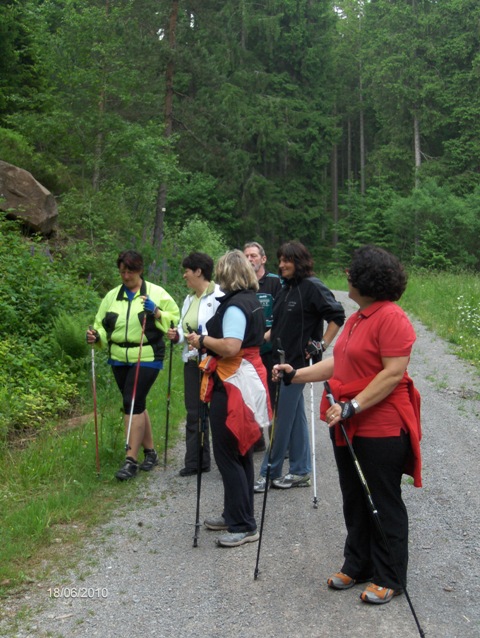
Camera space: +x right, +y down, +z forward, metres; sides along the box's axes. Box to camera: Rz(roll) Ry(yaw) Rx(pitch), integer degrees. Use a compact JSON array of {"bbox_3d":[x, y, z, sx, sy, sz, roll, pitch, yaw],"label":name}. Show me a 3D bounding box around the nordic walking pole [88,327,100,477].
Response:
[{"bbox_3d":[-1.069,0.608,5.990,0.050,1.092,0.060,-3,-1,24],"label":"nordic walking pole"}]

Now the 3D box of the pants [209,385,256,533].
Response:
[{"bbox_3d":[-0.022,0.732,4.760,0.310,0.940,0.380,-2,5,-20],"label":"pants"}]

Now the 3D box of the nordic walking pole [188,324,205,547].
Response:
[{"bbox_3d":[-0.230,0.628,4.309,0.050,1.203,0.050,0,5,-10],"label":"nordic walking pole"}]

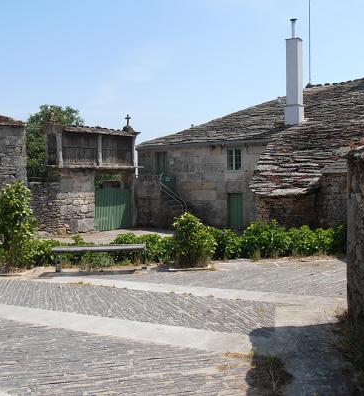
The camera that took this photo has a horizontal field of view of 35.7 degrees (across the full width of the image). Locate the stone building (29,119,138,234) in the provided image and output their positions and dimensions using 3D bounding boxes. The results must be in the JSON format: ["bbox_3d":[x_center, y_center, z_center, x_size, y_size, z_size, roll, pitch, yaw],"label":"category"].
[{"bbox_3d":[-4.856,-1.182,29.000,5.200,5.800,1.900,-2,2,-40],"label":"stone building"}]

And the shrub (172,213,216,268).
[{"bbox_3d":[0.272,0.926,12.300,0.920,1.170,0.920,-1,2,-6],"label":"shrub"}]

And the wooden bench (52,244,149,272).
[{"bbox_3d":[-1.710,1.260,11.600,1.930,0.460,0.420,-1,2,-12],"label":"wooden bench"}]

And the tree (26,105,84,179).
[{"bbox_3d":[-7.568,-1.810,33.500,3.800,6.900,3.800,-1,2,0],"label":"tree"}]

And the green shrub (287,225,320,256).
[{"bbox_3d":[3.057,1.077,14.200,0.800,0.760,0.800,-1,2,0],"label":"green shrub"}]

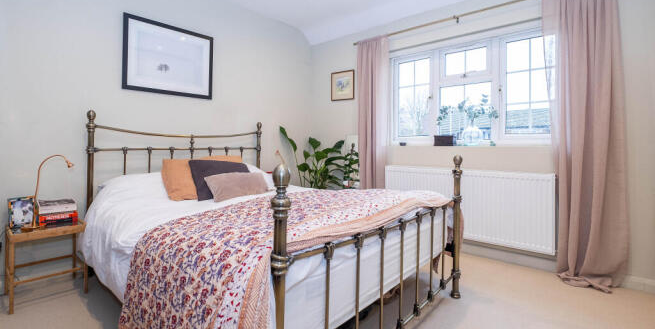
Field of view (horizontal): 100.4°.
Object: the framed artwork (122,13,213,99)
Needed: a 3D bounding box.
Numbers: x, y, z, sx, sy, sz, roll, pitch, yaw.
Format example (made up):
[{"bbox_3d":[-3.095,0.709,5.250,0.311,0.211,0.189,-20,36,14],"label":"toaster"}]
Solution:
[{"bbox_3d":[-1.340,-0.904,2.375,0.030,0.586,0.713,4,4,40],"label":"framed artwork"}]

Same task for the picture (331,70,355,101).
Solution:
[{"bbox_3d":[0.180,-0.983,3.408,0.347,0.342,0.020,4,4,40],"label":"picture"}]

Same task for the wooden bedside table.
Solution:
[{"bbox_3d":[-1.784,0.605,1.733,0.320,0.435,0.335,4,4,40],"label":"wooden bedside table"}]

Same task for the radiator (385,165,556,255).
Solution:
[{"bbox_3d":[1.208,0.351,2.564,1.415,0.610,0.090,4,4,40],"label":"radiator"}]

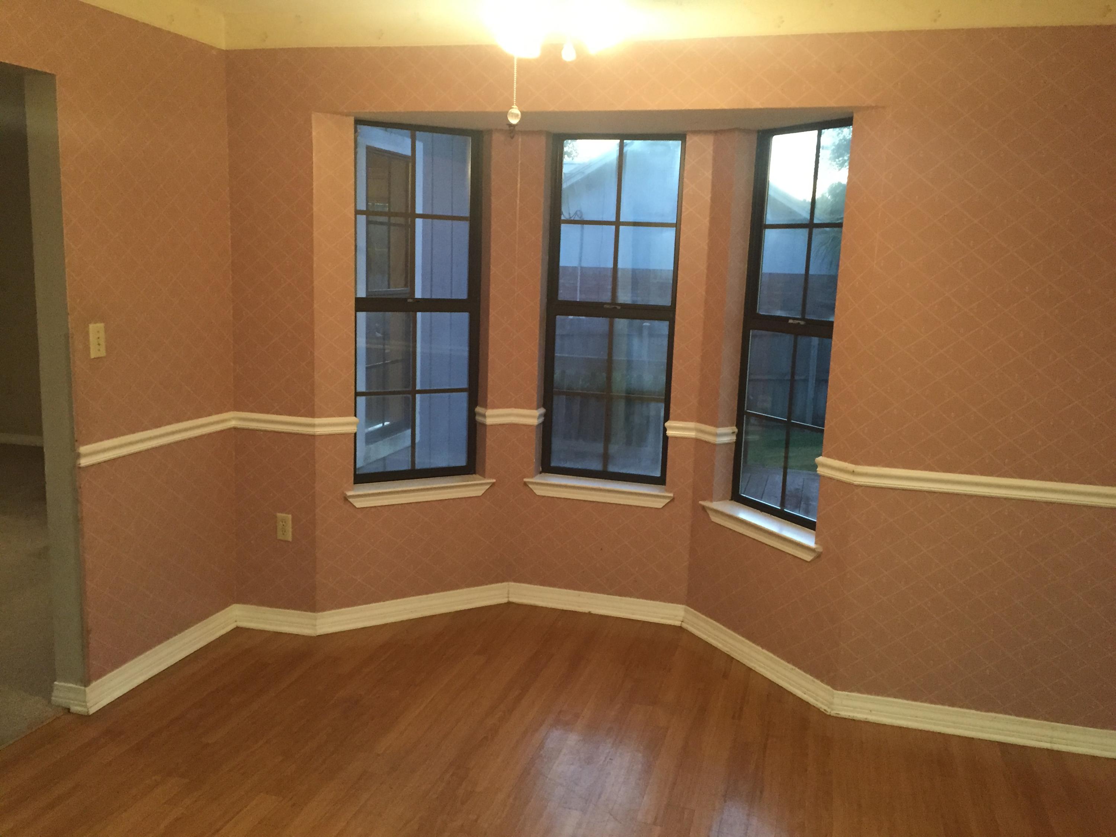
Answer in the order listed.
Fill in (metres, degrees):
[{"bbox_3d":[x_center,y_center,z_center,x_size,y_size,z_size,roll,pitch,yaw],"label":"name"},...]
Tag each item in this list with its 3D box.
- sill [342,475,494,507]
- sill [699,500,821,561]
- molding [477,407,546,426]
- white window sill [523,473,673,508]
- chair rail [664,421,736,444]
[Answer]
[{"bbox_3d":[-0.610,0.323,4.067,0.693,0.075,0.135,-4,11,-31],"label":"sill"},{"bbox_3d":[0.829,0.439,3.671,0.135,0.075,0.720,-3,11,-28],"label":"sill"},{"bbox_3d":[-0.208,-0.013,4.204,0.333,0.070,0.121,1,9,-8],"label":"molding"},{"bbox_3d":[0.189,0.331,4.195,0.677,0.075,0.135,5,10,15],"label":"white window sill"},{"bbox_3d":[0.588,0.052,3.986,0.356,0.070,0.122,9,12,38],"label":"chair rail"}]

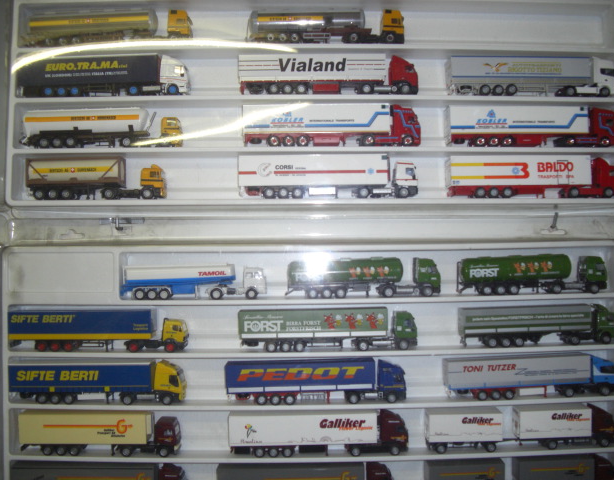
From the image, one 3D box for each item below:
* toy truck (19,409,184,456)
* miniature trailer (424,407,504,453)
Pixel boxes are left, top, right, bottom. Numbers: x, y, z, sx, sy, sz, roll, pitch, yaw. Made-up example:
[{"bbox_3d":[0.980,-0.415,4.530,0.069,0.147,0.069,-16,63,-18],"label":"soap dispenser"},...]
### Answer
[{"bbox_3d":[-0.218,0.206,0.734,0.168,0.044,0.030,0,-2,0],"label":"toy truck"},{"bbox_3d":[0.168,0.204,0.737,0.079,0.043,0.030,0,-2,0],"label":"miniature trailer"}]

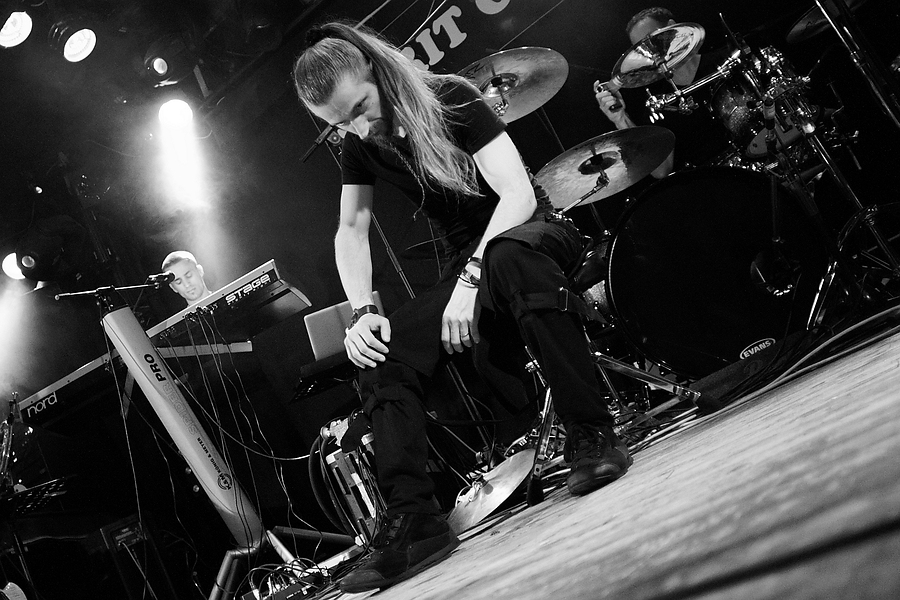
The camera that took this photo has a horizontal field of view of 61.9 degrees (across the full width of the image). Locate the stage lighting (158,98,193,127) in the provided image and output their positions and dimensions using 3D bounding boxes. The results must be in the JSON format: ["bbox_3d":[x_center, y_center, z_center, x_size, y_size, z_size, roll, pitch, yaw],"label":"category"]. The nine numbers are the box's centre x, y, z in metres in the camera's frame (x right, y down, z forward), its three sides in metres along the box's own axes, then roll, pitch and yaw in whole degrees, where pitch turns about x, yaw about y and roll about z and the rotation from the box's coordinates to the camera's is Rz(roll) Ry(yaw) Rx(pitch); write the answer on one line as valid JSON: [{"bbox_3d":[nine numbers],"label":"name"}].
[{"bbox_3d":[-1.764,-1.242,4.803,0.210,0.240,0.210,-25,-41,0],"label":"stage lighting"}]

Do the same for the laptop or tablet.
[{"bbox_3d":[-0.422,0.157,3.086,0.335,0.215,0.280,-20,-13,-21],"label":"laptop or tablet"}]

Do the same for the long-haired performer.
[{"bbox_3d":[0.006,-0.081,1.784,0.660,1.140,0.760,-31,-14,27],"label":"long-haired performer"}]

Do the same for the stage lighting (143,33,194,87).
[{"bbox_3d":[-1.614,-1.379,4.300,0.260,0.260,0.290,-30,27,21],"label":"stage lighting"}]

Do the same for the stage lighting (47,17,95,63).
[{"bbox_3d":[-2.075,-1.442,4.128,0.210,0.240,0.210,-54,-22,17],"label":"stage lighting"}]

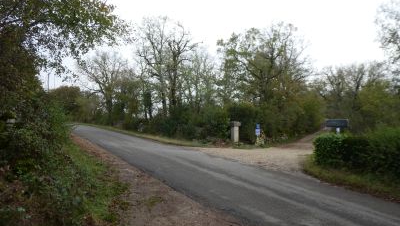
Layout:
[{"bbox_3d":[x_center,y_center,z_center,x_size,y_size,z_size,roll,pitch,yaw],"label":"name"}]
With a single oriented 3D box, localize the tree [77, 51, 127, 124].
[{"bbox_3d":[-13.500,-3.450,38.000,6.800,9.900,6.400,0,0,0],"label":"tree"}]

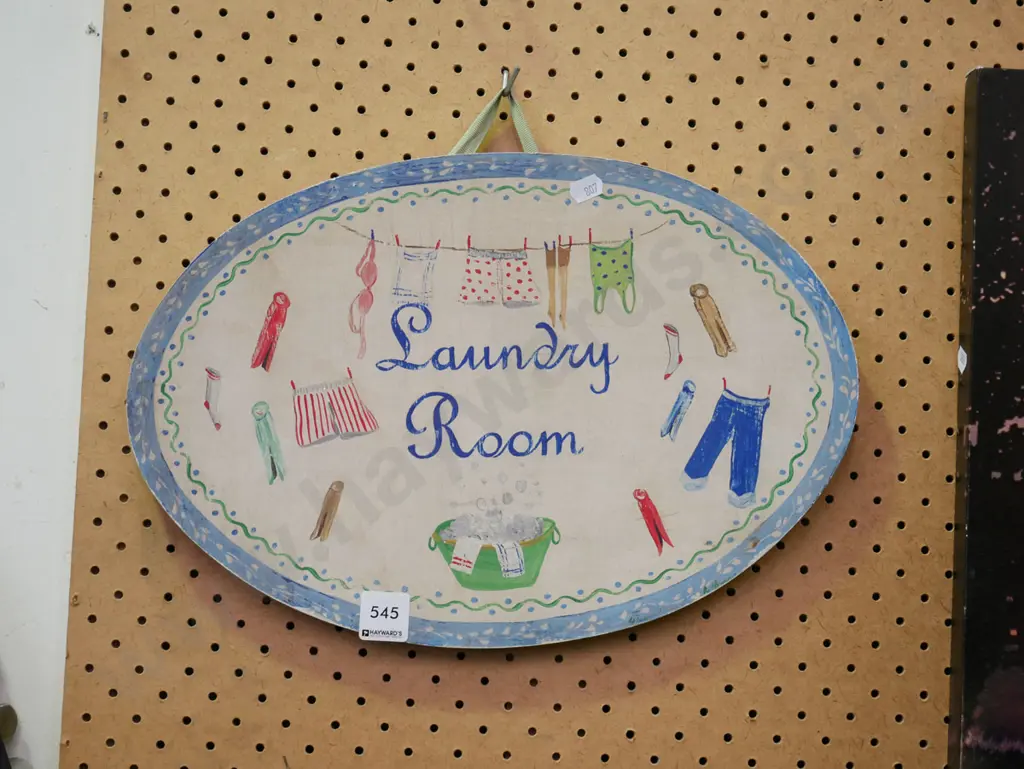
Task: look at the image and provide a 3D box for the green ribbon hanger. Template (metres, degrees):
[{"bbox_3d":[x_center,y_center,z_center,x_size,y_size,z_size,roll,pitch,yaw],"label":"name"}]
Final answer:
[{"bbox_3d":[-0.014,-0.207,1.482,0.067,0.067,0.022,2,-7,-2],"label":"green ribbon hanger"}]

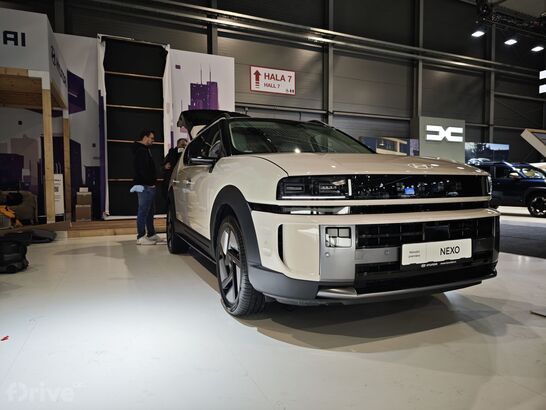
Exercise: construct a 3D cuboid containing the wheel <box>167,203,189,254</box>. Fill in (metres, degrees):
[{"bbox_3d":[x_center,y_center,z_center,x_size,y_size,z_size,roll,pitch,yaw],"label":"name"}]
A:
[{"bbox_3d":[-1.285,0.316,5.063,0.240,0.730,0.730,-1,3,-23],"label":"wheel"}]

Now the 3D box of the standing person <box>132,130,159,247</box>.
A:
[{"bbox_3d":[-2.092,-0.285,5.996,0.480,1.853,0.500,0,3,-5],"label":"standing person"}]

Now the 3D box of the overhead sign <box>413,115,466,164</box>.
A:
[{"bbox_3d":[5.745,-2.203,12.300,2.100,1.650,0.250,-1,3,-23],"label":"overhead sign"}]

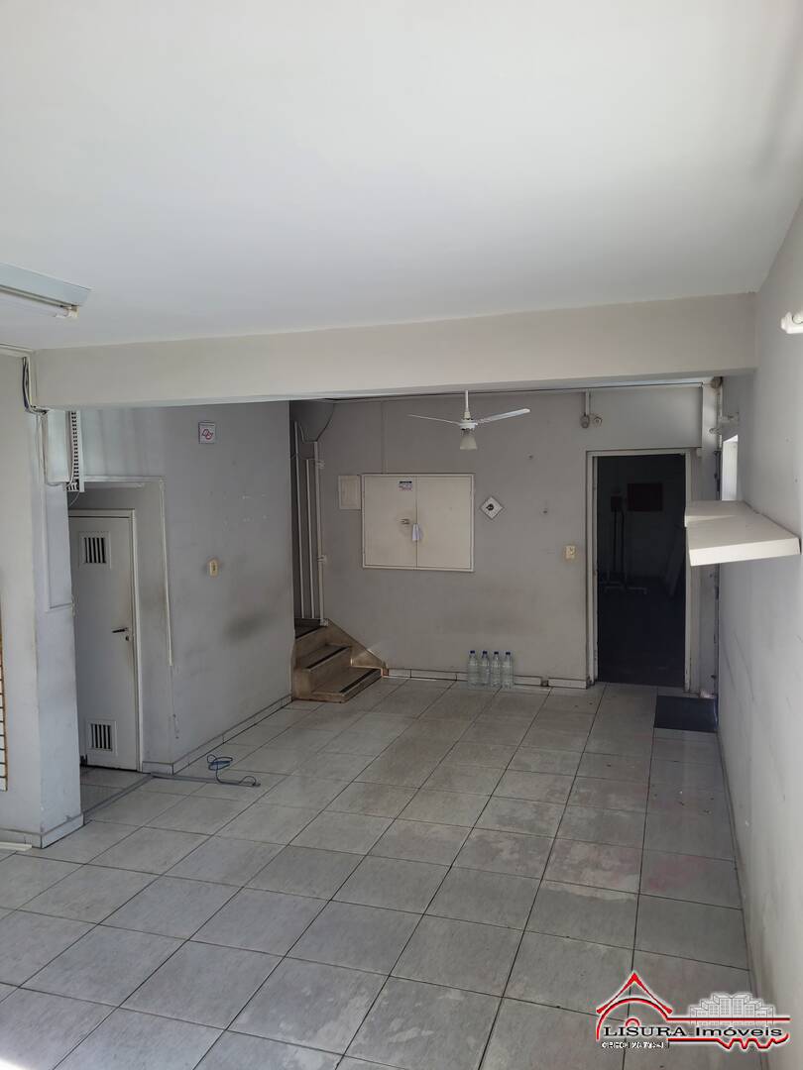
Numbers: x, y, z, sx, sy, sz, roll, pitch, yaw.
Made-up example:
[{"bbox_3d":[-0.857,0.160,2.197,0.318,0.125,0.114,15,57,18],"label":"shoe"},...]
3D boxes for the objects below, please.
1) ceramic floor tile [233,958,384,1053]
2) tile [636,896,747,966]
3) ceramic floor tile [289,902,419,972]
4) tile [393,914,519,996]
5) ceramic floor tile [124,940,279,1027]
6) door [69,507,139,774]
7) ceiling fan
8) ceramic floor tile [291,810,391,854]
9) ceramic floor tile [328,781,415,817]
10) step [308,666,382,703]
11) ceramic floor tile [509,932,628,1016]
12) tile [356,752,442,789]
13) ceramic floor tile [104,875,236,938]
[{"bbox_3d":[-0.333,1.735,2.974,0.447,0.010,0.447,0,4,19],"label":"ceramic floor tile"},{"bbox_3d":[1.232,1.666,3.414,0.430,0.010,0.450,0,4,19],"label":"tile"},{"bbox_3d":[-0.187,1.695,3.388,0.447,0.010,0.451,0,4,19],"label":"ceramic floor tile"},{"bbox_3d":[0.238,1.705,3.273,0.450,0.010,0.450,0,4,19],"label":"tile"},{"bbox_3d":[-0.760,1.735,3.116,0.445,0.010,0.445,0,4,19],"label":"ceramic floor tile"},{"bbox_3d":[-2.096,0.743,5.544,0.601,1.724,0.040,0,4,19],"label":"door"},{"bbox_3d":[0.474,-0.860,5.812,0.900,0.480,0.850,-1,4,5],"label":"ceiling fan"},{"bbox_3d":[-0.323,1.629,4.389,0.445,0.010,0.445,0,4,19],"label":"ceramic floor tile"},{"bbox_3d":[-0.177,1.593,4.813,0.445,0.010,0.445,0,4,19],"label":"ceramic floor tile"},{"bbox_3d":[-0.496,1.372,7.380,0.320,0.079,0.945,0,4,19],"label":"step"},{"bbox_3d":[0.663,1.690,3.102,0.445,0.010,0.445,0,4,19],"label":"ceramic floor tile"},{"bbox_3d":[-0.026,1.554,5.233,0.447,0.010,0.451,0,4,19],"label":"tile"},{"bbox_3d":[-1.038,1.705,3.691,0.447,0.010,0.447,0,4,19],"label":"ceramic floor tile"}]

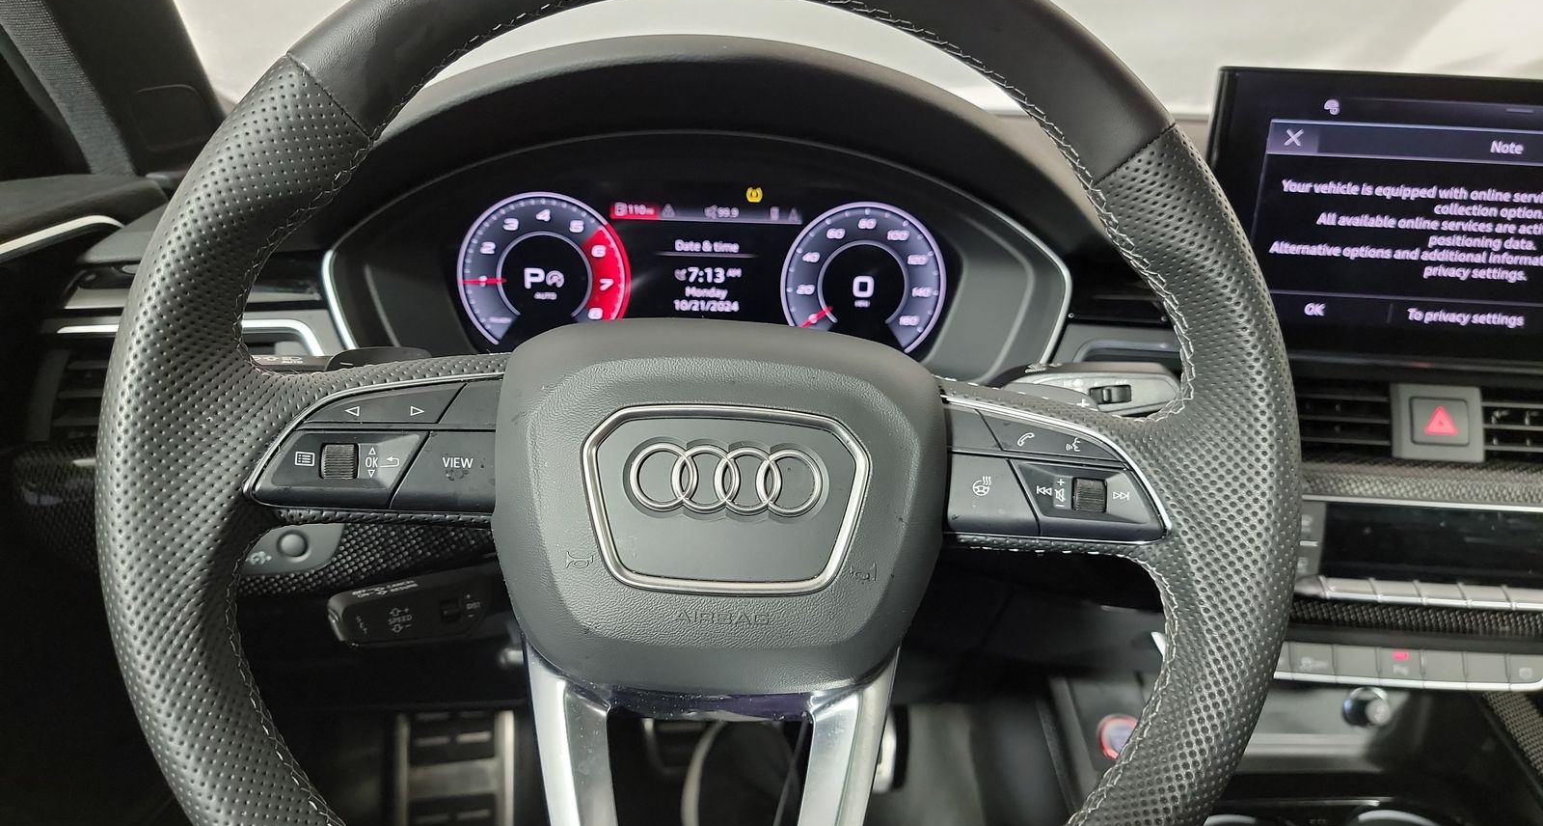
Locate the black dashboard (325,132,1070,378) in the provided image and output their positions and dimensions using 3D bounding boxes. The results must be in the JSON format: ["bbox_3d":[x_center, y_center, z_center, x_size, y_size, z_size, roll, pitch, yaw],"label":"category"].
[{"bbox_3d":[-0.041,-0.083,0.590,0.392,0.138,0.070,2,8,-5],"label":"black dashboard"}]

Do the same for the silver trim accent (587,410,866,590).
[{"bbox_3d":[-0.014,0.028,0.340,0.090,0.058,0.012,3,-4,-5],"label":"silver trim accent"}]

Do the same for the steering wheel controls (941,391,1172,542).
[{"bbox_3d":[0.095,0.019,0.359,0.076,0.042,0.022,3,-4,-5],"label":"steering wheel controls"}]

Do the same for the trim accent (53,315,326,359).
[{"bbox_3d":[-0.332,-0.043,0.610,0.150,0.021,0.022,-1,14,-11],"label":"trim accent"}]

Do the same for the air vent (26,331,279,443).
[{"bbox_3d":[-0.341,-0.015,0.605,0.133,0.060,0.040,-1,14,-11],"label":"air vent"}]

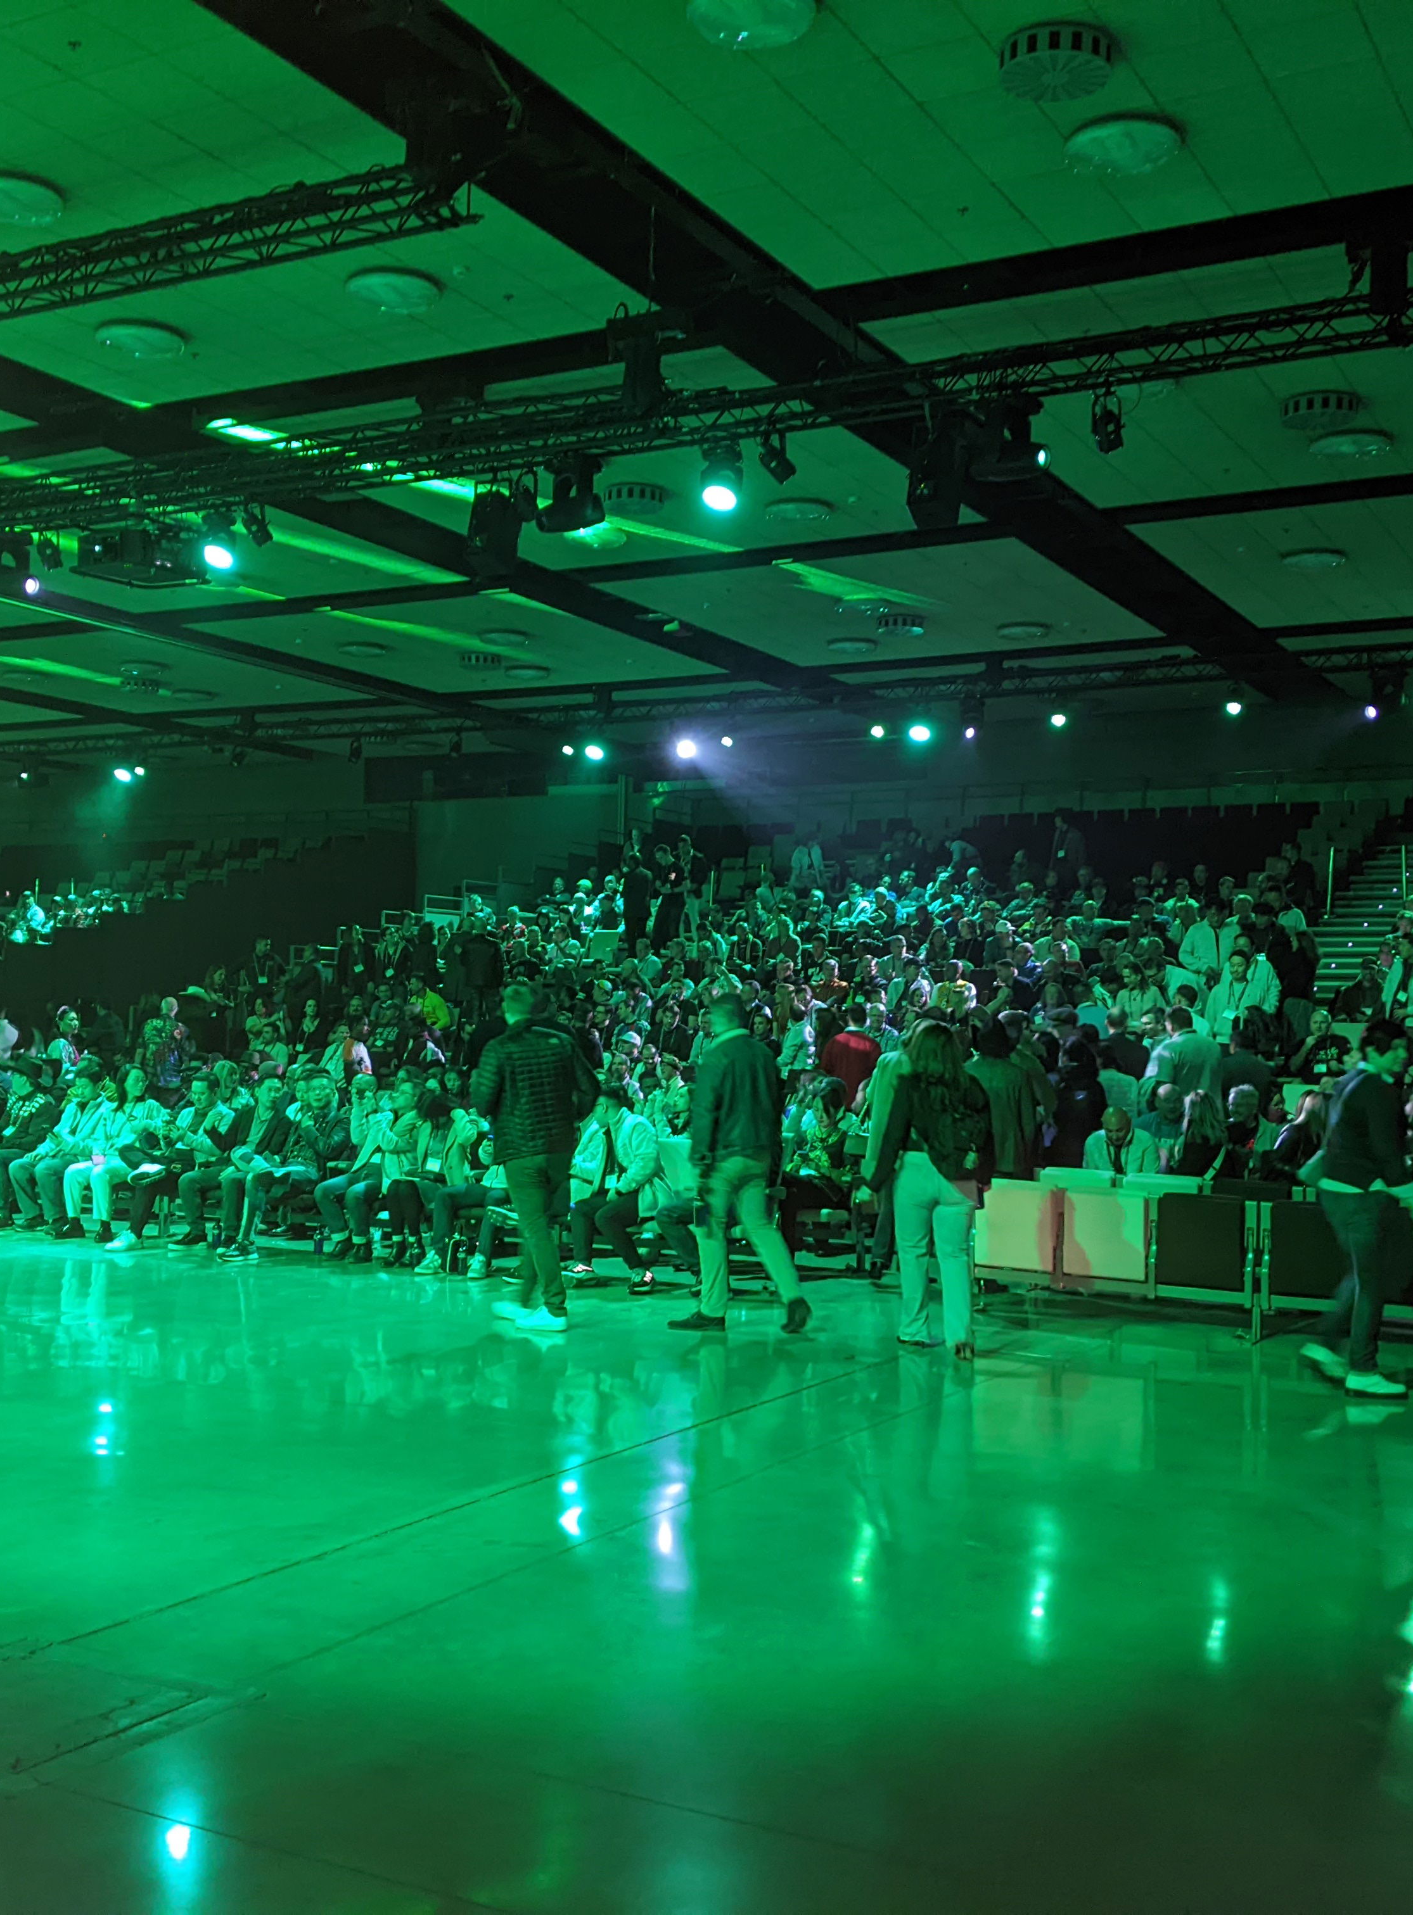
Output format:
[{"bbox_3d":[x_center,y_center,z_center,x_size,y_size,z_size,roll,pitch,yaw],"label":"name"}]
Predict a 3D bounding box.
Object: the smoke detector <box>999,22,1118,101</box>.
[{"bbox_3d":[1.946,-4.934,11.023,0.630,0.160,0.630,2,-2,0],"label":"smoke detector"}]

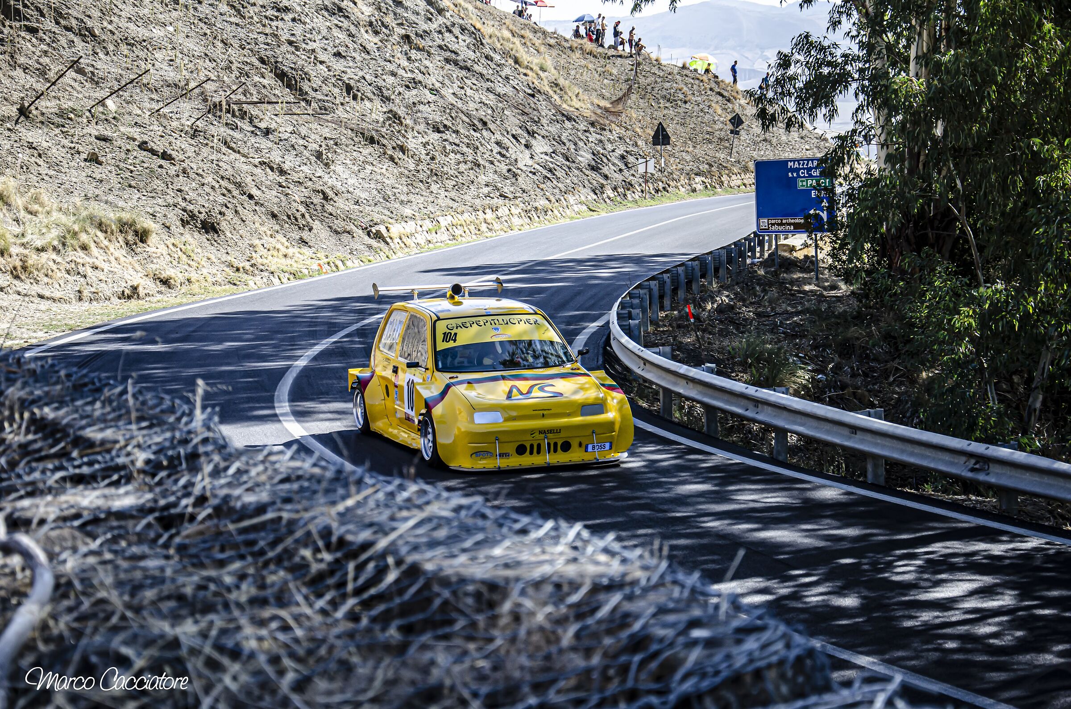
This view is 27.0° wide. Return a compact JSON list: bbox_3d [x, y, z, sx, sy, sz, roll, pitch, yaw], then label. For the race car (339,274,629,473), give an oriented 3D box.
[{"bbox_3d":[-0.458,0.147,19.854,1.740,1.420,3.440,-4,6,-19],"label":"race car"}]

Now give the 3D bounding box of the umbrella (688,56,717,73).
[{"bbox_3d":[11.271,-19.620,150.000,1.950,1.200,1.950,-1,-6,0],"label":"umbrella"}]

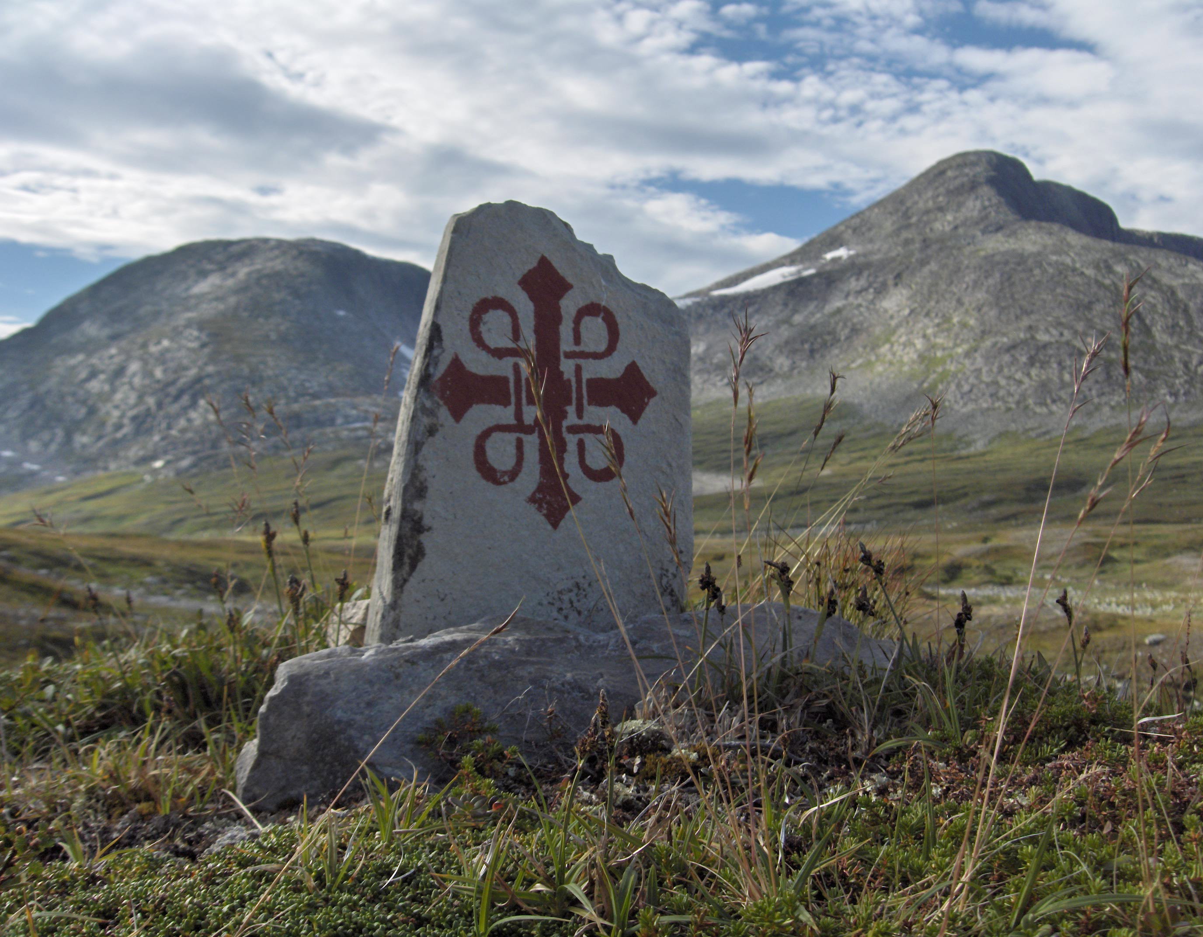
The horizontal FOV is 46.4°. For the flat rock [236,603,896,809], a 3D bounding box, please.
[{"bbox_3d":[-0.020,0.190,1.250,0.570,0.125,0.250,0,-1,-30],"label":"flat rock"}]

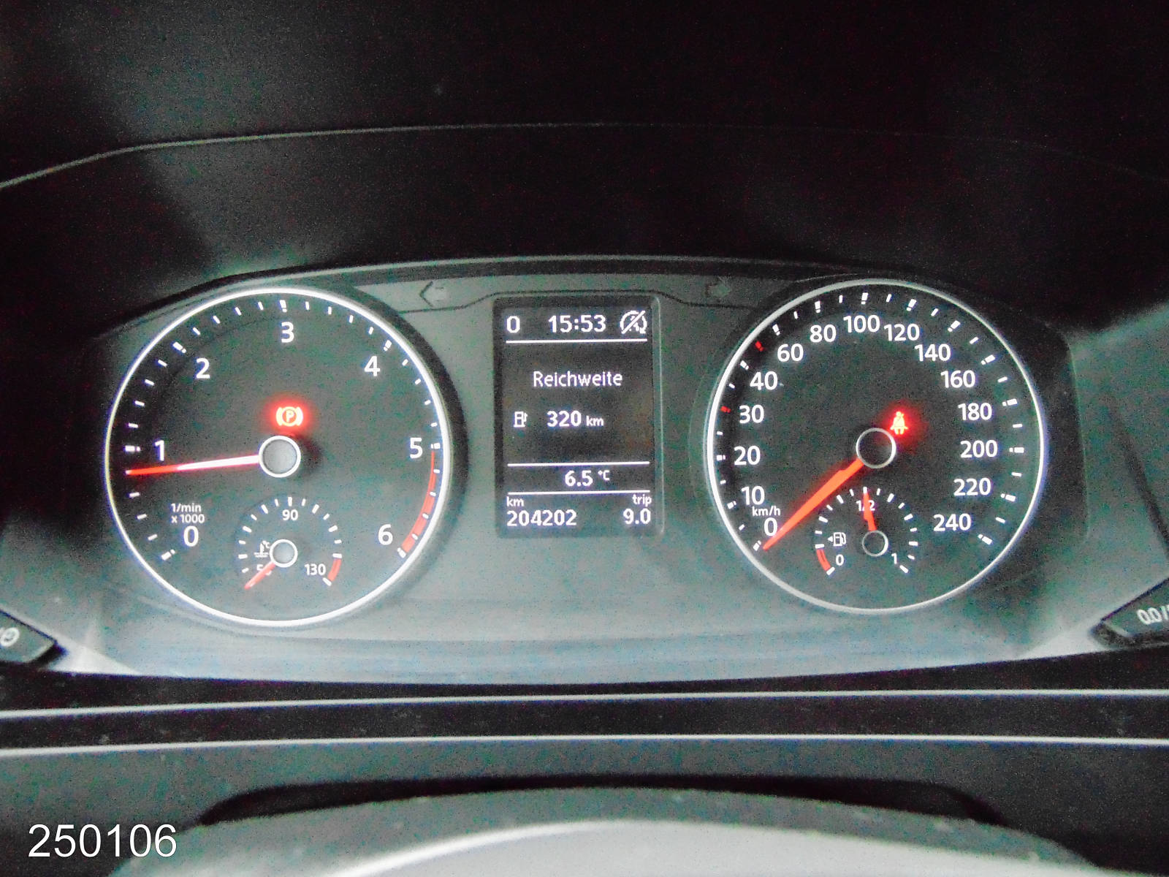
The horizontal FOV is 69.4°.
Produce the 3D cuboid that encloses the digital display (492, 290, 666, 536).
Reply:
[{"bbox_3d":[-0.002,-0.007,0.272,0.053,0.076,0.010,-1,-3,-1],"label":"digital display"}]

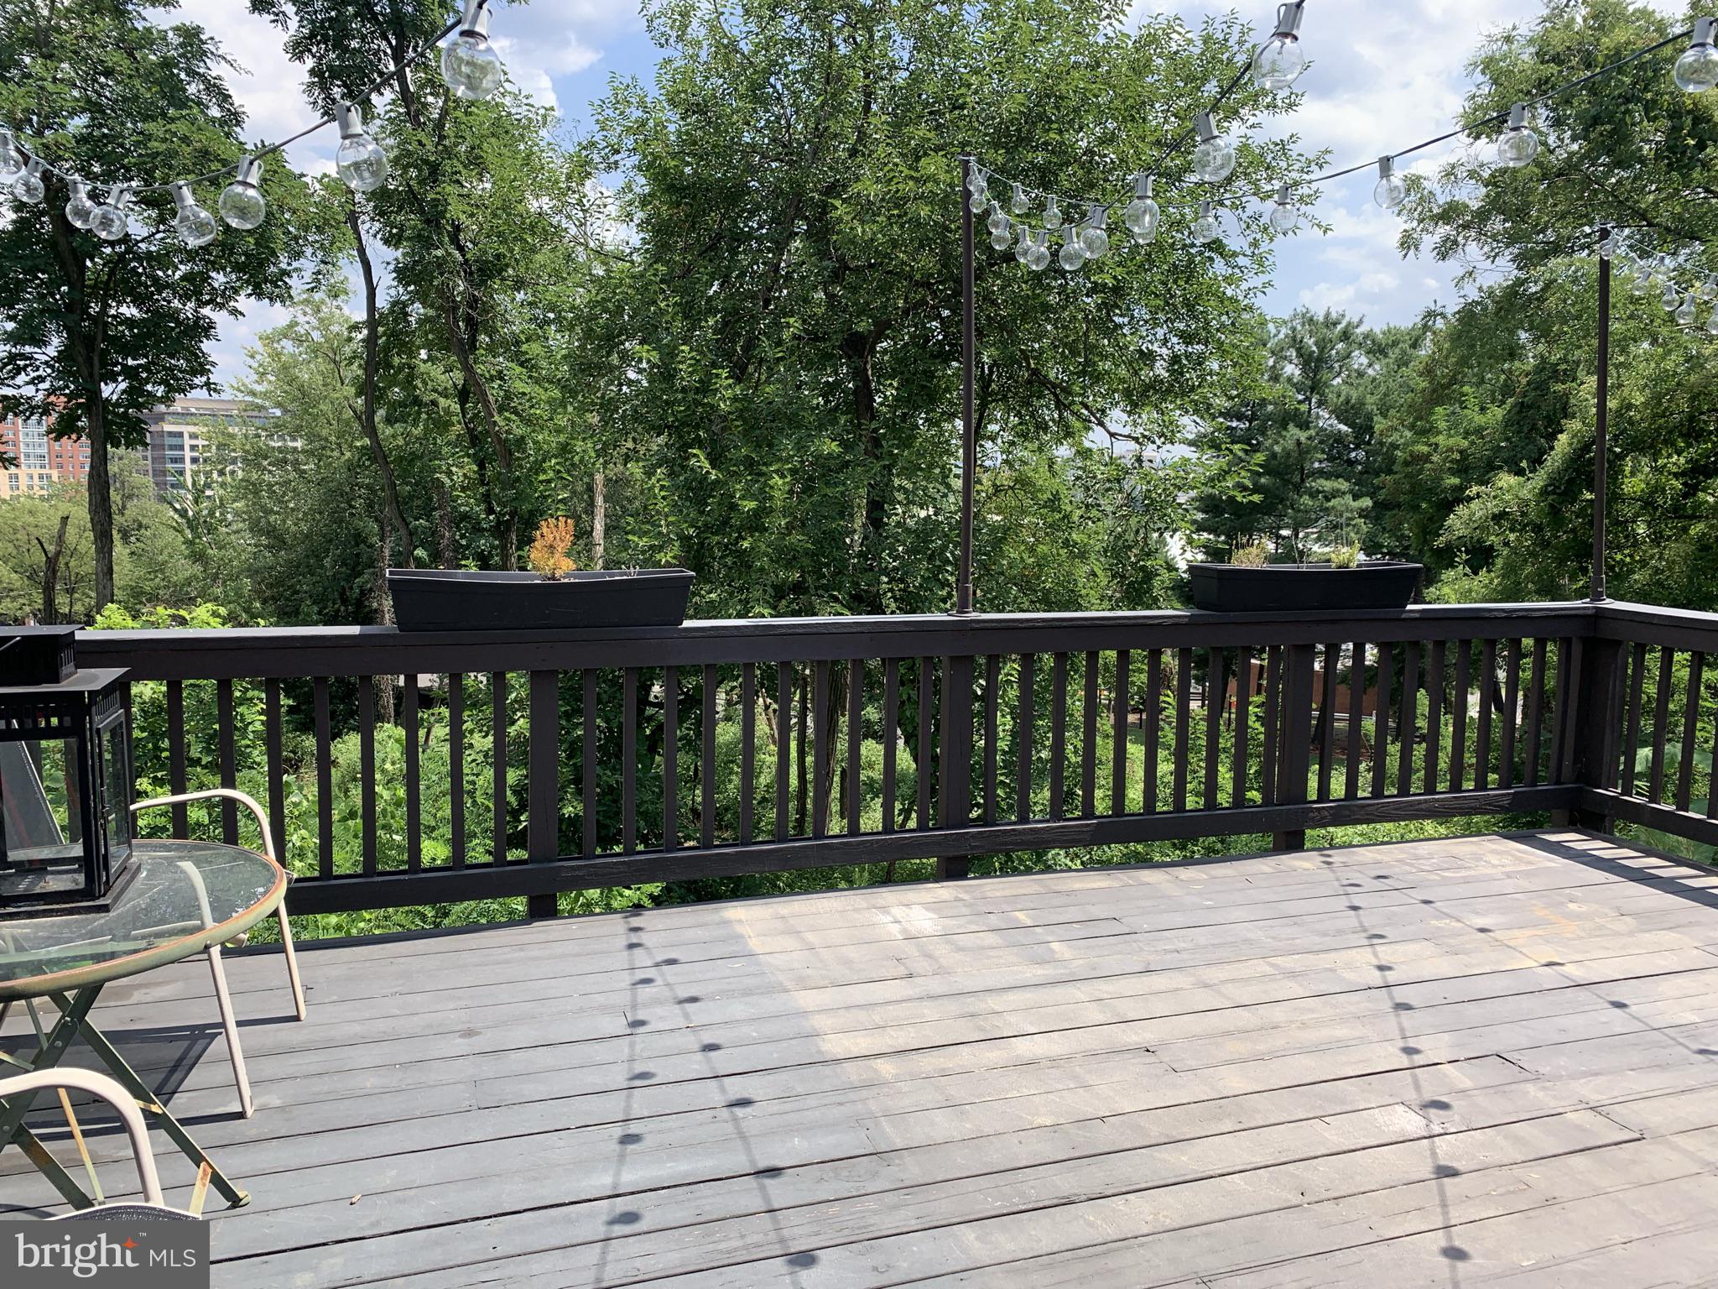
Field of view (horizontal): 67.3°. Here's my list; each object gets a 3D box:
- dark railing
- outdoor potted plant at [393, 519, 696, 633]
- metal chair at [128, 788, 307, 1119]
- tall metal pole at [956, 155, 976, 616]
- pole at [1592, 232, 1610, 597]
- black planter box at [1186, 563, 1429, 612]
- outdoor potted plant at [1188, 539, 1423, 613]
[{"bbox_3d":[0.495,0.403,4.333,5.819,0.941,0.688,-2,7,-19],"label":"dark railing"},{"bbox_3d":[-0.973,-0.224,4.001,0.921,0.339,0.207,-2,7,-19],"label":"outdoor potted plant"},{"bbox_3d":[-1.688,0.542,2.938,0.688,0.901,0.577,0,7,-11],"label":"metal chair"},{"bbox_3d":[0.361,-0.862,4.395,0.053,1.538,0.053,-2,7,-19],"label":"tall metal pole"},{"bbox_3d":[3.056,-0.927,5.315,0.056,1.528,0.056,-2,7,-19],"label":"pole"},{"bbox_3d":[1.709,-0.213,4.915,0.921,0.177,0.202,-2,7,-19],"label":"black planter box"},{"bbox_3d":[1.709,-0.259,4.910,0.921,0.268,0.202,-2,7,-19],"label":"outdoor potted plant"}]

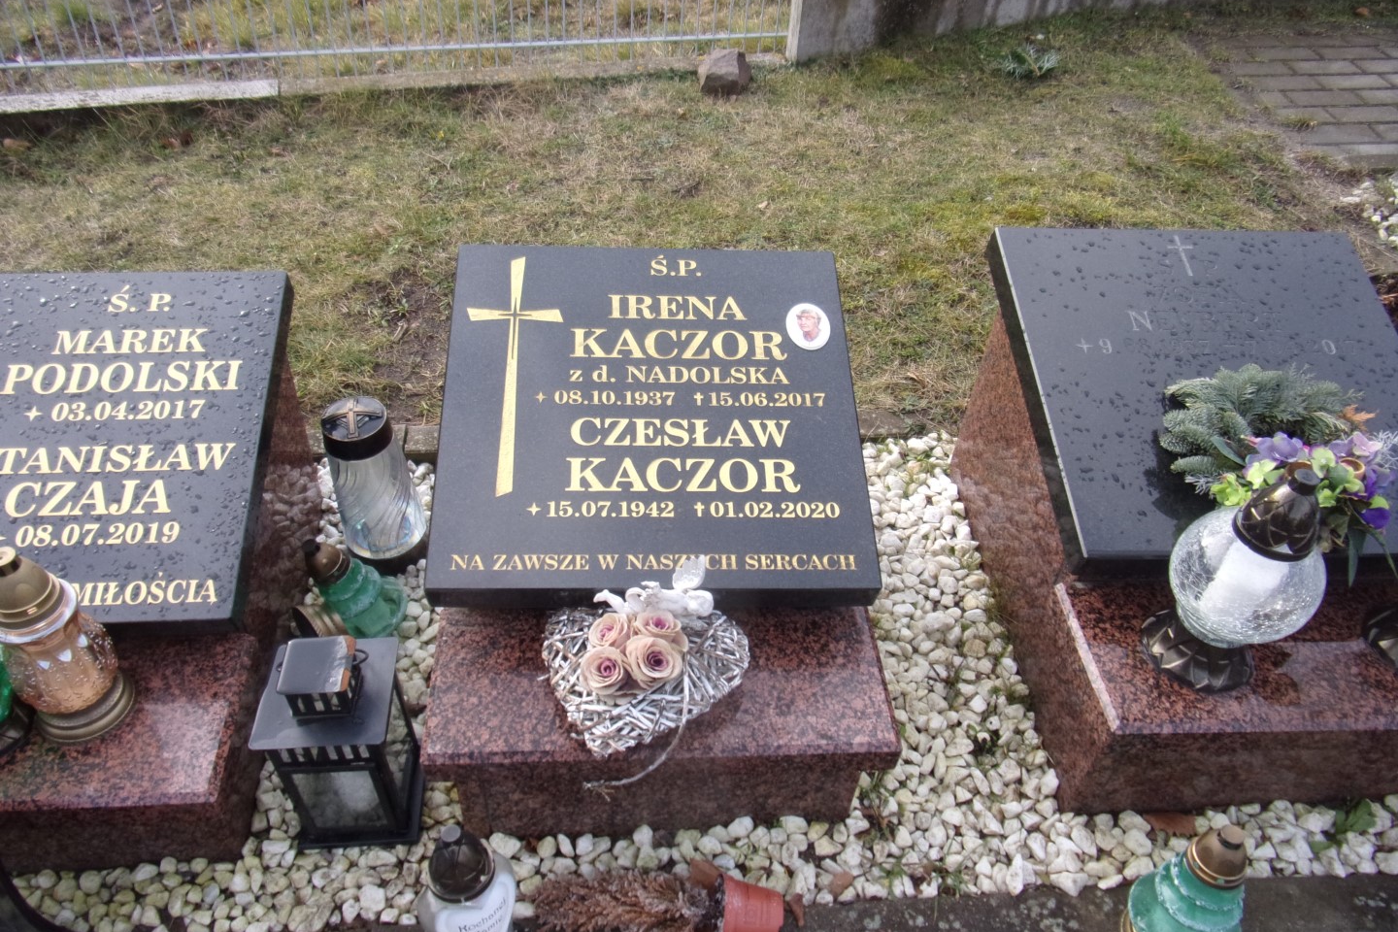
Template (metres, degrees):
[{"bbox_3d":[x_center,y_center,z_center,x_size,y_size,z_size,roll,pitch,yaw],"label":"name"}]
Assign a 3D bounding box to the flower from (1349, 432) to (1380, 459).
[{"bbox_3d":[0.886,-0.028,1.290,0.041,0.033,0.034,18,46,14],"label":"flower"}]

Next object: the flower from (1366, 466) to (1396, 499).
[{"bbox_3d":[0.942,0.024,1.340,0.042,0.038,0.032,-3,43,-8],"label":"flower"}]

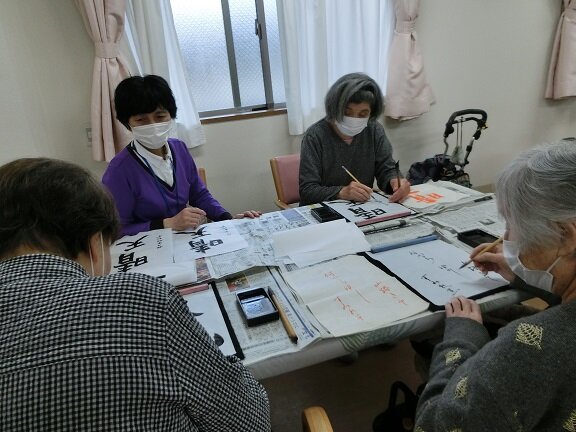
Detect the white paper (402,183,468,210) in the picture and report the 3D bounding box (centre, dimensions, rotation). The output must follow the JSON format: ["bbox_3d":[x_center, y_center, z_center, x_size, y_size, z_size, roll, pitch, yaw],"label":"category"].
[{"bbox_3d":[0.581,-0.096,1.787,0.250,0.010,0.280,-11,20,-17],"label":"white paper"}]

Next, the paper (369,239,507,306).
[{"bbox_3d":[0.412,0.142,1.155,0.243,0.008,0.333,-10,19,-14],"label":"paper"}]

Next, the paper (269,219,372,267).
[{"bbox_3d":[0.094,0.081,1.398,0.265,0.010,0.320,-9,19,-13],"label":"paper"}]

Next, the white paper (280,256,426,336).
[{"bbox_3d":[0.161,0.187,1.079,0.245,0.010,0.333,-10,20,-16],"label":"white paper"}]

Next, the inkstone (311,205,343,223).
[{"bbox_3d":[0.147,-0.011,1.634,0.080,0.022,0.138,-10,19,-15],"label":"inkstone"}]

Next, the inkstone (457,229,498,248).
[{"bbox_3d":[0.593,0.080,1.249,0.082,0.022,0.136,-11,20,-18],"label":"inkstone"}]

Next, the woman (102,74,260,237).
[{"bbox_3d":[-0.431,0.091,1.701,0.580,1.240,0.650,-11,20,-17],"label":"woman"}]

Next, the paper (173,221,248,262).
[{"bbox_3d":[-0.295,0.080,1.502,0.243,0.008,0.310,-10,20,-16],"label":"paper"}]

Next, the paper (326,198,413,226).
[{"bbox_3d":[0.314,-0.039,1.708,0.243,0.008,0.333,-10,19,-14],"label":"paper"}]

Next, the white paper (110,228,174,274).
[{"bbox_3d":[-0.525,0.117,1.451,0.243,0.008,0.333,-10,19,-15],"label":"white paper"}]

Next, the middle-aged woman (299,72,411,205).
[{"bbox_3d":[0.298,-0.004,1.859,0.480,1.180,0.650,-8,19,-10],"label":"middle-aged woman"}]

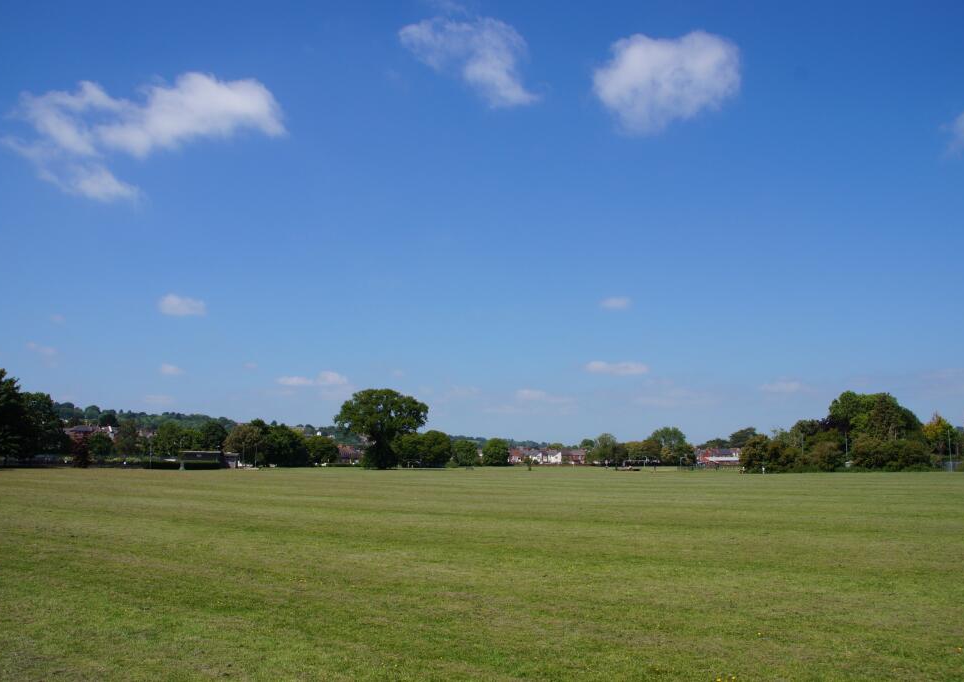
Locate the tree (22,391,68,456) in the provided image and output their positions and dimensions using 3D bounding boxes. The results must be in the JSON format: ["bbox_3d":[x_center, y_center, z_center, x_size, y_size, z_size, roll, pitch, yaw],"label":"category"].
[{"bbox_3d":[-87.550,17.620,154.150,9.440,15.360,8.970,0,-9,0],"label":"tree"}]

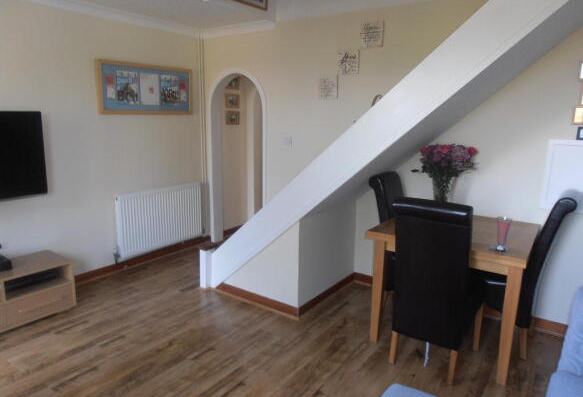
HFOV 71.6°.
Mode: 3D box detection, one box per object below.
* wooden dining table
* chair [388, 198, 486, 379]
[{"bbox_3d":[1.114,0.583,2.796,0.895,0.780,0.900,9,15,35],"label":"wooden dining table"},{"bbox_3d":[0.892,0.502,2.459,0.435,1.070,0.620,9,15,35],"label":"chair"}]

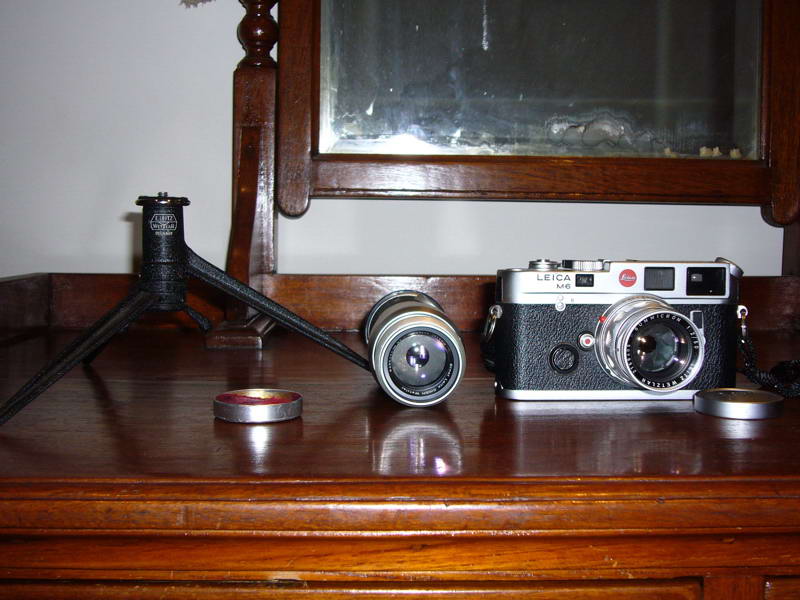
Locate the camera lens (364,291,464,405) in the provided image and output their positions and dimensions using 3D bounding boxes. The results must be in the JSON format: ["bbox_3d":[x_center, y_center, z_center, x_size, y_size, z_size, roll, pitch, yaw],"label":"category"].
[{"bbox_3d":[0.008,0.027,0.574,0.055,0.055,0.140,0,4,-3],"label":"camera lens"}]

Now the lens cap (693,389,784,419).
[{"bbox_3d":[0.179,0.054,0.514,0.045,0.009,0.045,0,4,0],"label":"lens cap"}]

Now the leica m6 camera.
[{"bbox_3d":[0.126,0.018,0.541,0.141,0.079,0.081,0,4,-1],"label":"leica m6 camera"}]

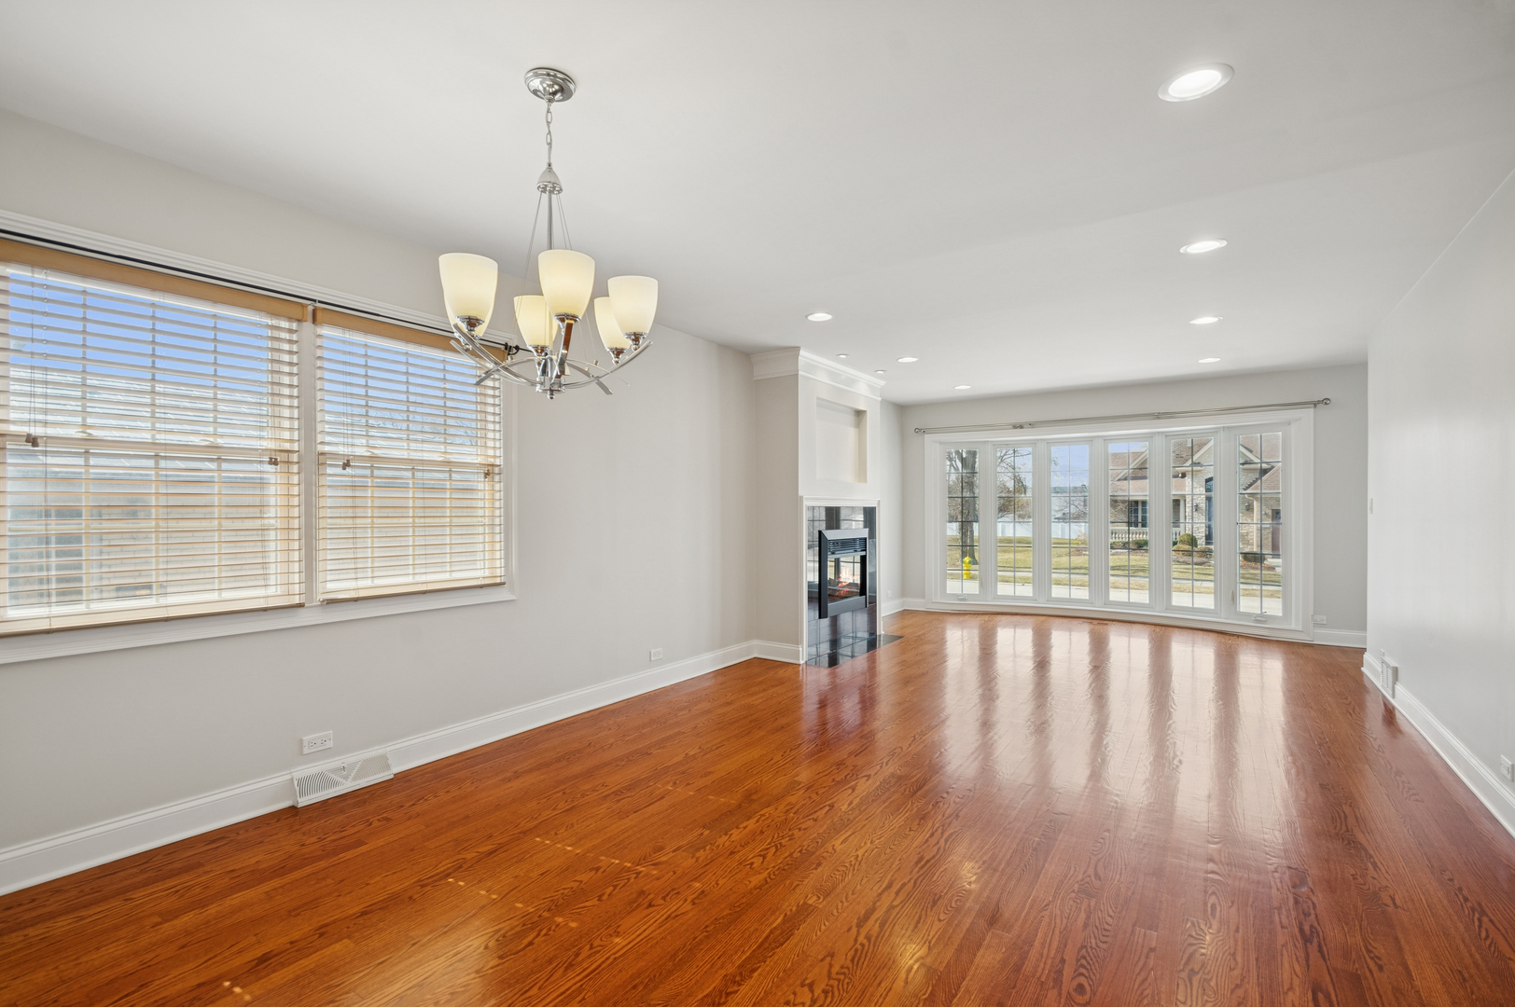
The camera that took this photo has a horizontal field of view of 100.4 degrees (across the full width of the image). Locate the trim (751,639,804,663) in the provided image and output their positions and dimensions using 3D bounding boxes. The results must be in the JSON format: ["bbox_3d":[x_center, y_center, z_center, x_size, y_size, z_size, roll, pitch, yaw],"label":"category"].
[{"bbox_3d":[0.174,1.200,5.103,0.449,0.145,0.020,0,0,32],"label":"trim"}]

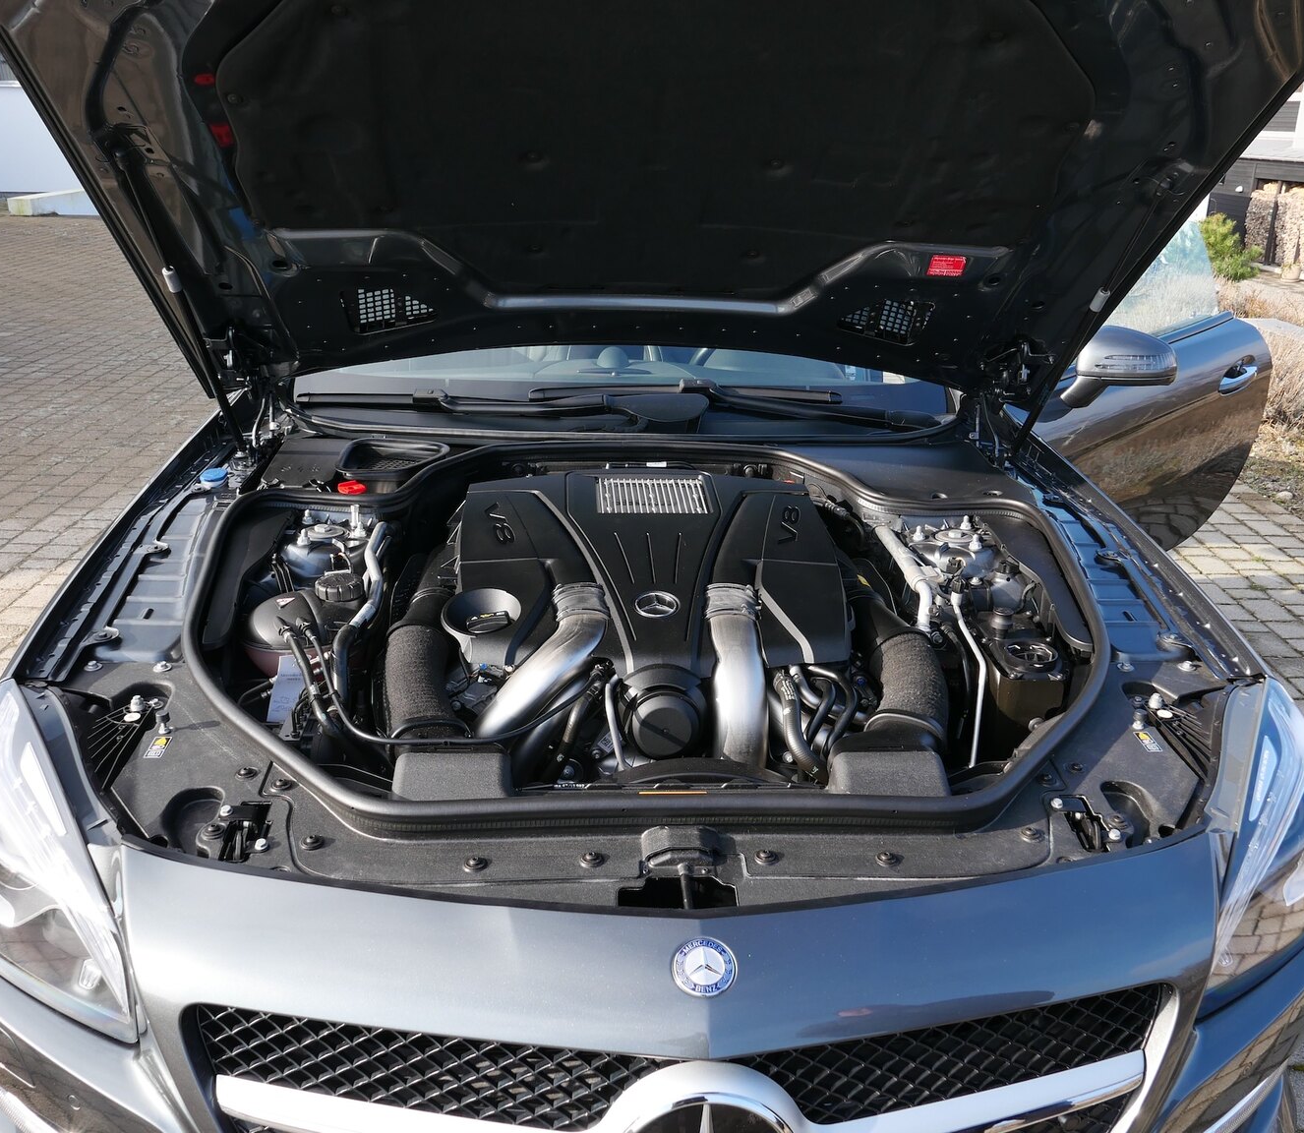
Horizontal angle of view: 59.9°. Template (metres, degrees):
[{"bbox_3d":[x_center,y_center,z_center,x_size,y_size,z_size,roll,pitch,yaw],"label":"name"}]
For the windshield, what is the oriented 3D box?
[{"bbox_3d":[-0.056,-0.563,2.577,1.400,0.150,0.760,0,48,-4],"label":"windshield"}]

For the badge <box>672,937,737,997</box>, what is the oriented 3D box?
[{"bbox_3d":[0.046,0.348,0.985,0.057,0.008,0.057,0,44,-4],"label":"badge"}]

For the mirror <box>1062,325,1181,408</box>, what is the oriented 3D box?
[{"bbox_3d":[1.027,-0.440,2.480,0.235,0.160,0.135,17,26,37],"label":"mirror"}]

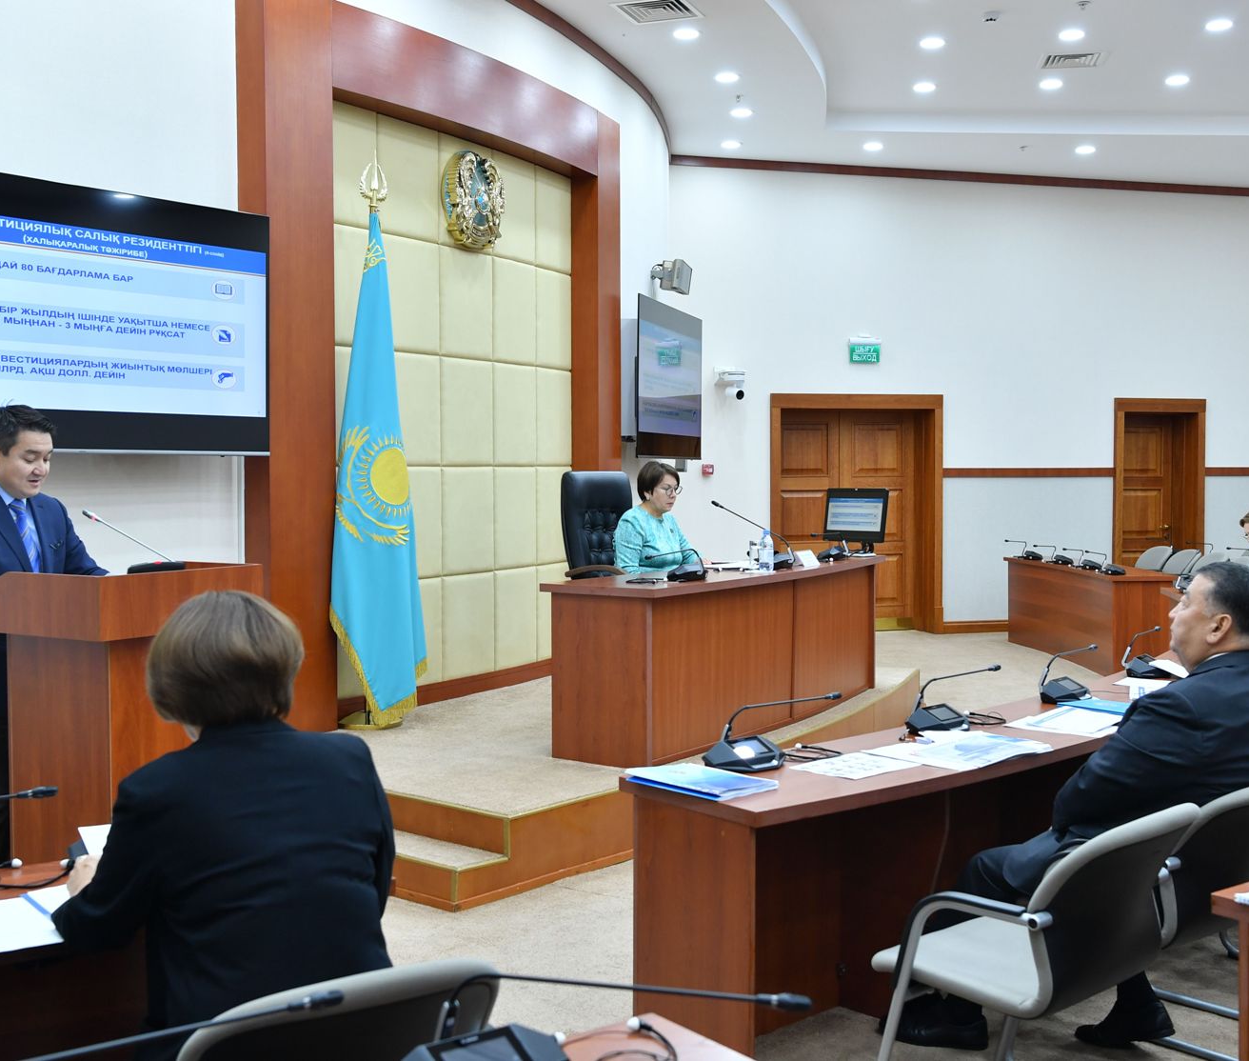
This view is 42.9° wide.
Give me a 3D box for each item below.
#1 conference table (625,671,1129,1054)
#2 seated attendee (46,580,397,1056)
[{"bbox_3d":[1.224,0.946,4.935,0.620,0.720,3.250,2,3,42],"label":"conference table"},{"bbox_3d":[-0.698,0.757,2.611,0.480,1.290,0.770,-1,3,-30],"label":"seated attendee"}]

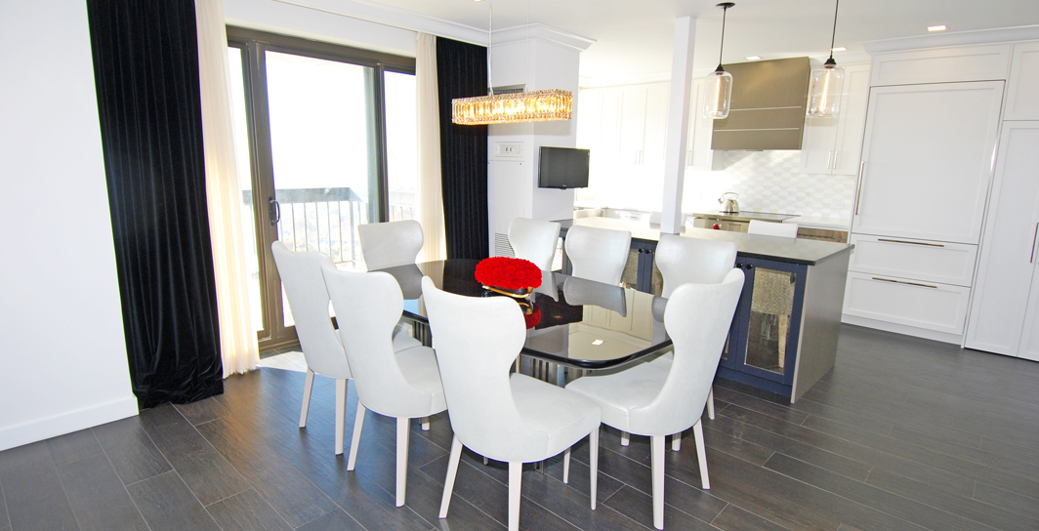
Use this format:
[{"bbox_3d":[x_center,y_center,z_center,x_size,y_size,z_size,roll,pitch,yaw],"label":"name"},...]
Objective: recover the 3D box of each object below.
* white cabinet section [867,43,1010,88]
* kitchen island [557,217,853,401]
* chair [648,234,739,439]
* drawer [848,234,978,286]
[{"bbox_3d":[3.627,-1.688,4.510,0.930,0.280,0.500,11,15,41],"label":"white cabinet section"},{"bbox_3d":[1.234,0.212,4.364,0.910,0.930,2.420,-9,15,-44],"label":"kitchen island"},{"bbox_3d":[0.883,0.394,3.053,0.515,1.045,0.630,11,14,42],"label":"chair"},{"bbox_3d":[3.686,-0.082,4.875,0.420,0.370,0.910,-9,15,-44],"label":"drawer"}]

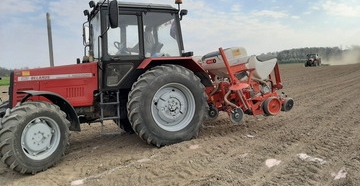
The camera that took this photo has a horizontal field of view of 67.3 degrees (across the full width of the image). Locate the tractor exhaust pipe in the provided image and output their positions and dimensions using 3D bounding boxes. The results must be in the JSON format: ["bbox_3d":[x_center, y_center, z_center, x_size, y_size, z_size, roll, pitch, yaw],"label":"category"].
[{"bbox_3d":[-2.412,-0.997,5.068,0.070,1.020,0.070,-6,7,-28],"label":"tractor exhaust pipe"}]

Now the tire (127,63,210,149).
[{"bbox_3d":[-0.200,0.253,5.369,1.630,1.620,0.460,-6,7,-28],"label":"tire"}]

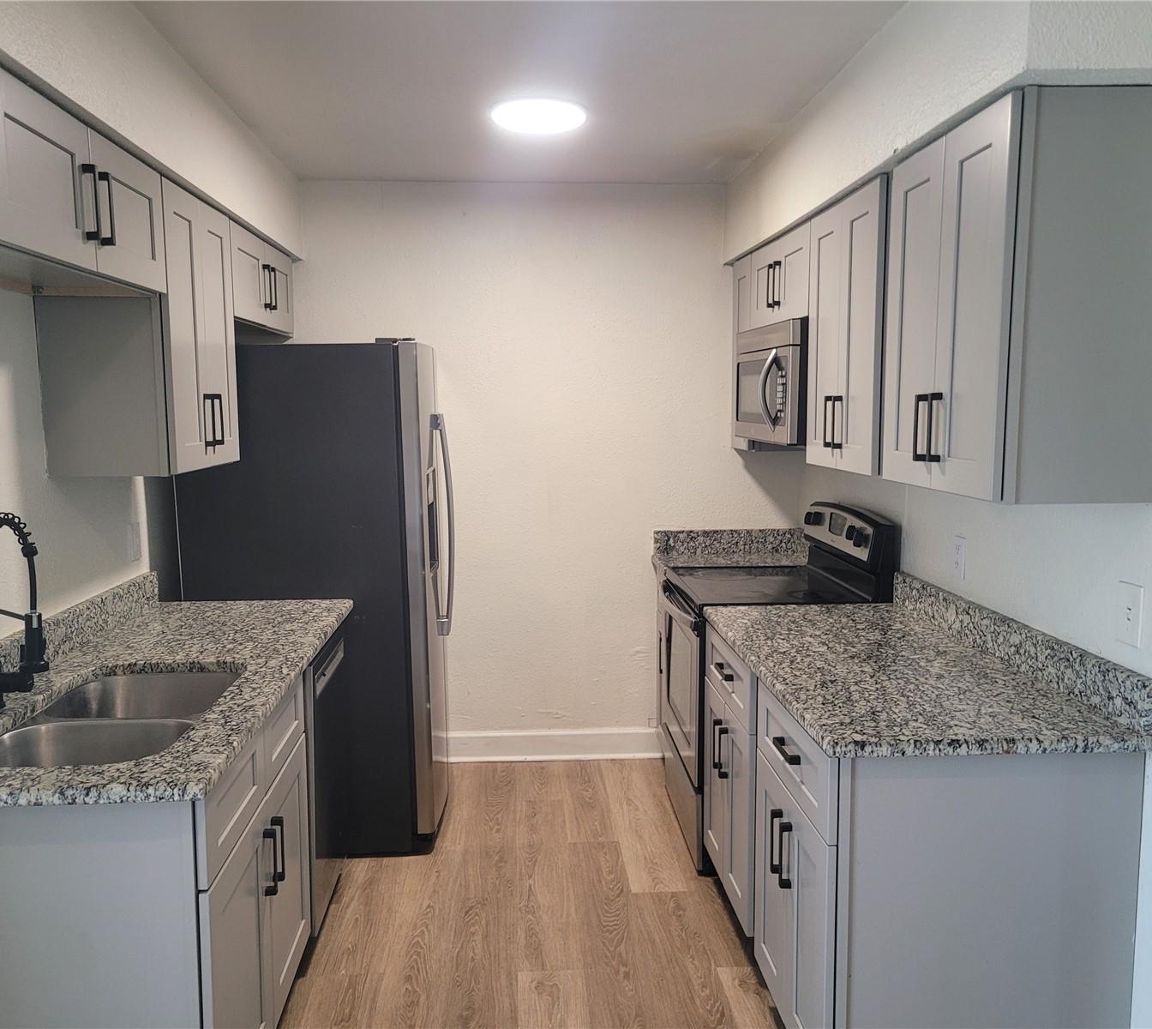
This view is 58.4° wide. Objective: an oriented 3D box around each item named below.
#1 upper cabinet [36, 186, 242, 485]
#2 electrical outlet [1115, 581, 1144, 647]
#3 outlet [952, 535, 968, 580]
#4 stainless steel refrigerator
[{"bbox_3d":[-1.208,-0.512,2.913,0.328,0.764,0.637,0,6,-4],"label":"upper cabinet"},{"bbox_3d":[1.121,0.203,2.092,0.008,0.122,0.079,0,6,-4],"label":"electrical outlet"},{"bbox_3d":[1.071,0.123,2.884,0.008,0.114,0.069,0,6,-4],"label":"outlet"},{"bbox_3d":[-0.889,0.257,3.839,0.859,1.732,0.886,0,6,-4],"label":"stainless steel refrigerator"}]

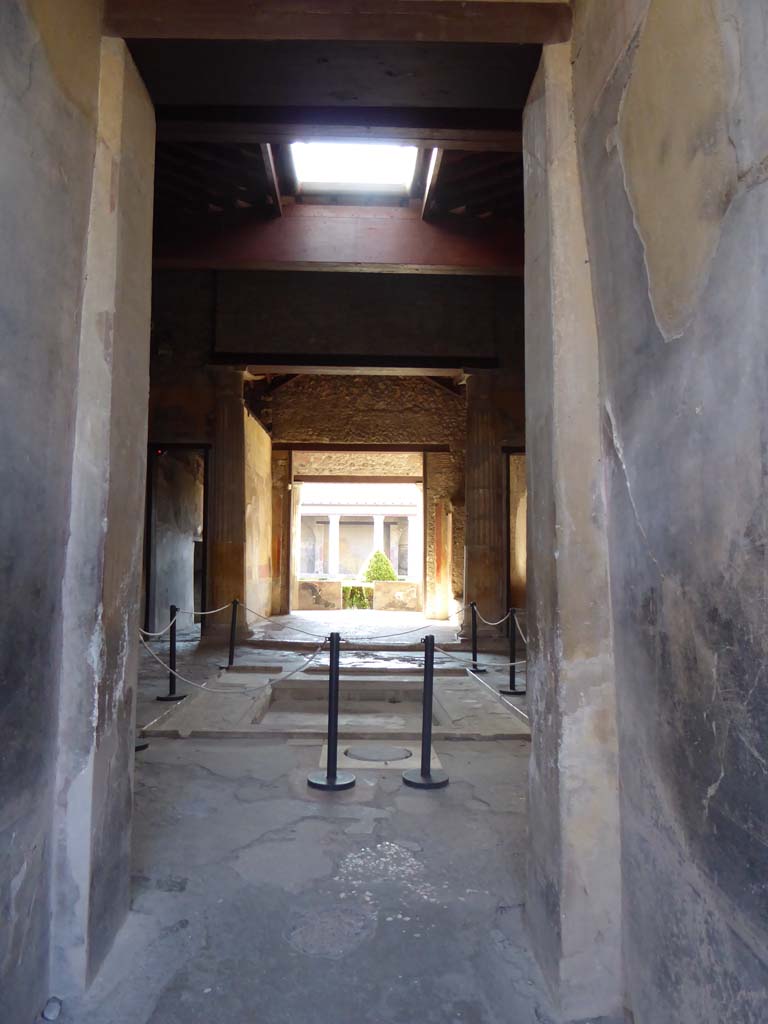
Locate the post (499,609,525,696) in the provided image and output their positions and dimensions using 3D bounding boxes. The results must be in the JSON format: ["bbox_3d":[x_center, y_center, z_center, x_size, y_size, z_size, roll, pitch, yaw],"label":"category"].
[{"bbox_3d":[1.551,1.671,8.530,0.315,0.985,0.315,1,-5,-2],"label":"post"}]

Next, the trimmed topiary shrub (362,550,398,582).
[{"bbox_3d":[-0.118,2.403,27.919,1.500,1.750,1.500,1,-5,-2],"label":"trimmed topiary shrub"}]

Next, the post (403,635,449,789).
[{"bbox_3d":[0.294,1.342,4.858,0.315,0.985,0.315,1,-5,-2],"label":"post"}]

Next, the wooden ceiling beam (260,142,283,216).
[{"bbox_3d":[-1.404,-4.276,8.512,0.120,0.220,2.600,1,-5,-2],"label":"wooden ceiling beam"}]

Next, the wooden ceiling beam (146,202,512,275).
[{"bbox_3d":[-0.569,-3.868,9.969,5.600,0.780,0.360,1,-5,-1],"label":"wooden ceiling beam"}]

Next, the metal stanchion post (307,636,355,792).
[{"bbox_3d":[-0.334,1.308,4.746,0.315,0.985,0.315,1,-5,-2],"label":"metal stanchion post"}]

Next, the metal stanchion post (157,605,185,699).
[{"bbox_3d":[-2.272,1.520,7.695,0.315,0.985,0.315,1,-5,-2],"label":"metal stanchion post"}]

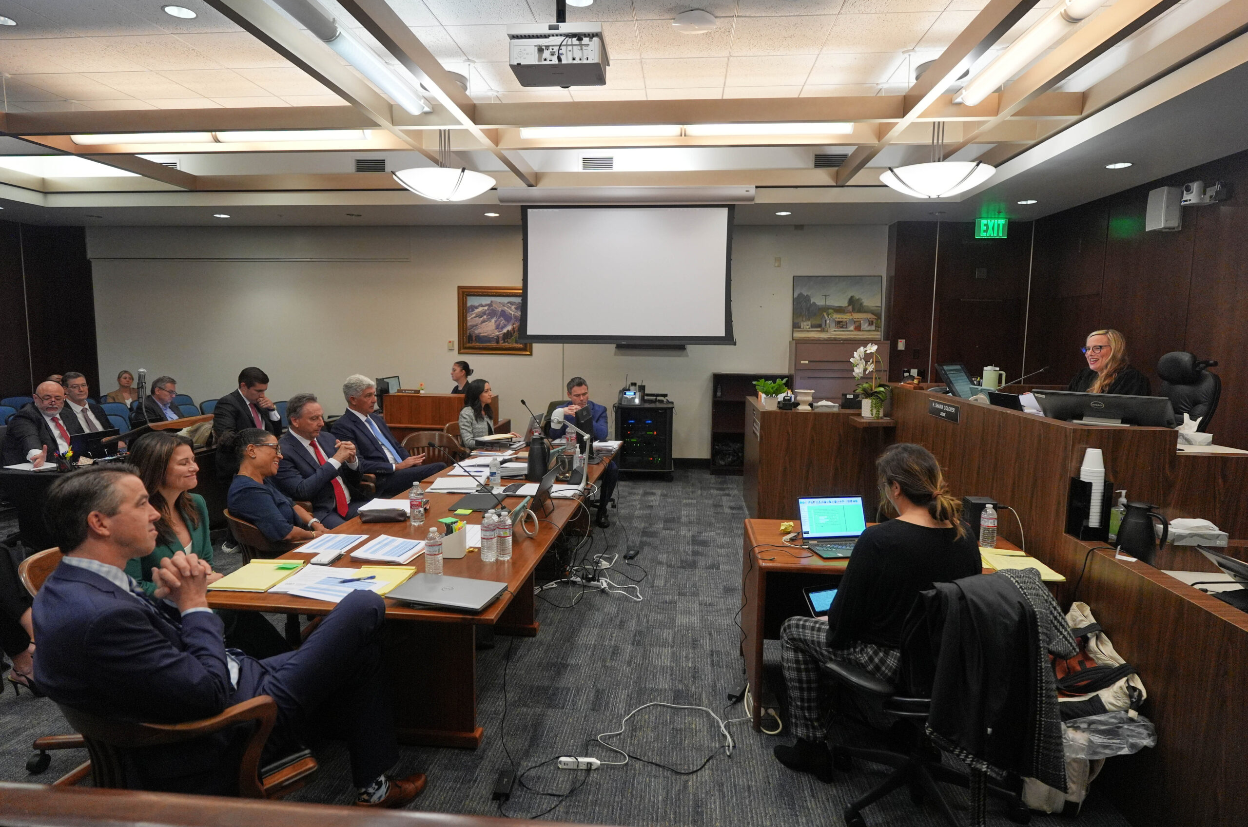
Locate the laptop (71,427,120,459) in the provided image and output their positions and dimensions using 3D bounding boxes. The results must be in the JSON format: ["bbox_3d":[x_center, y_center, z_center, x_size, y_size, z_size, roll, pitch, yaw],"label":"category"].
[{"bbox_3d":[-3.944,0.233,5.137,0.290,0.220,0.360,4,7,30],"label":"laptop"}]

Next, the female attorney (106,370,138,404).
[{"bbox_3d":[-6.123,0.079,8.755,0.750,1.220,0.500,3,6,22],"label":"female attorney"}]

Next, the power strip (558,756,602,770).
[{"bbox_3d":[-0.179,1.383,2.763,0.172,0.037,0.036,1,6,5],"label":"power strip"}]

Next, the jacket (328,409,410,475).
[{"bbox_3d":[-1.661,0.312,4.502,0.460,0.620,0.500,3,7,21],"label":"jacket"}]

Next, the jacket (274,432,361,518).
[{"bbox_3d":[-1.675,0.411,3.888,0.460,0.620,0.500,3,7,21],"label":"jacket"}]

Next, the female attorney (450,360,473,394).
[{"bbox_3d":[-2.016,0.038,8.046,0.750,1.280,0.500,1,6,2],"label":"female attorney"}]

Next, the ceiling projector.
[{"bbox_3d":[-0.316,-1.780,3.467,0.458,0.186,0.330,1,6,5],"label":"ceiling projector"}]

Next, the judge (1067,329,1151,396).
[{"bbox_3d":[2.581,0.135,3.878,0.780,1.240,0.540,-1,6,-13],"label":"judge"}]

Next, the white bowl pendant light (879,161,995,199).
[{"bbox_3d":[2.272,-1.661,5.072,0.770,0.180,0.770,1,6,5],"label":"white bowl pendant light"}]

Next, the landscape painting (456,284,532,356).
[{"bbox_3d":[-1.690,-1.197,8.983,1.000,0.885,0.060,1,6,5],"label":"landscape painting"}]

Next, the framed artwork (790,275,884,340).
[{"bbox_3d":[2.579,-1.271,8.426,1.110,0.760,0.050,1,6,5],"label":"framed artwork"}]

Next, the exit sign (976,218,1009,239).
[{"bbox_3d":[4.234,-2.117,7.960,0.340,0.205,0.030,1,6,5],"label":"exit sign"}]

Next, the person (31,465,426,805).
[{"bbox_3d":[-1.090,0.787,2.115,1.060,1.320,0.600,-5,8,-38],"label":"person"}]

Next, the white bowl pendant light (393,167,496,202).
[{"bbox_3d":[-1.401,-1.754,5.440,0.770,0.165,0.770,1,6,5],"label":"white bowl pendant light"}]

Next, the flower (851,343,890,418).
[{"bbox_3d":[1.778,-0.229,4.989,0.290,0.560,0.250,1,6,5],"label":"flower"}]

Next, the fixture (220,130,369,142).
[{"bbox_3d":[-2.601,-2.154,5.372,1.250,0.130,0.150,1,6,5],"label":"fixture"}]

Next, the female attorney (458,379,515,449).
[{"bbox_3d":[-1.186,0.338,6.290,0.750,1.300,0.520,1,6,3],"label":"female attorney"}]

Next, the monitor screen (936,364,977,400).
[{"bbox_3d":[2.256,-0.240,4.705,0.400,0.320,0.060,-4,-26,-38],"label":"monitor screen"}]

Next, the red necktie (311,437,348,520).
[{"bbox_3d":[-1.601,0.356,3.794,0.060,0.460,0.090,-20,4,7],"label":"red necktie"}]

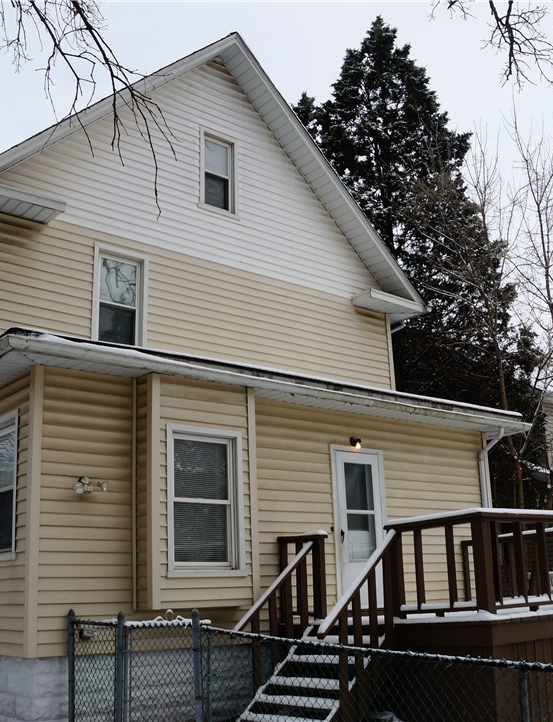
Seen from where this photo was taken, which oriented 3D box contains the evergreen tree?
[{"bbox_3d":[2.960,-1.406,19.805,6.000,16.200,6.000,11,-20,-38],"label":"evergreen tree"}]

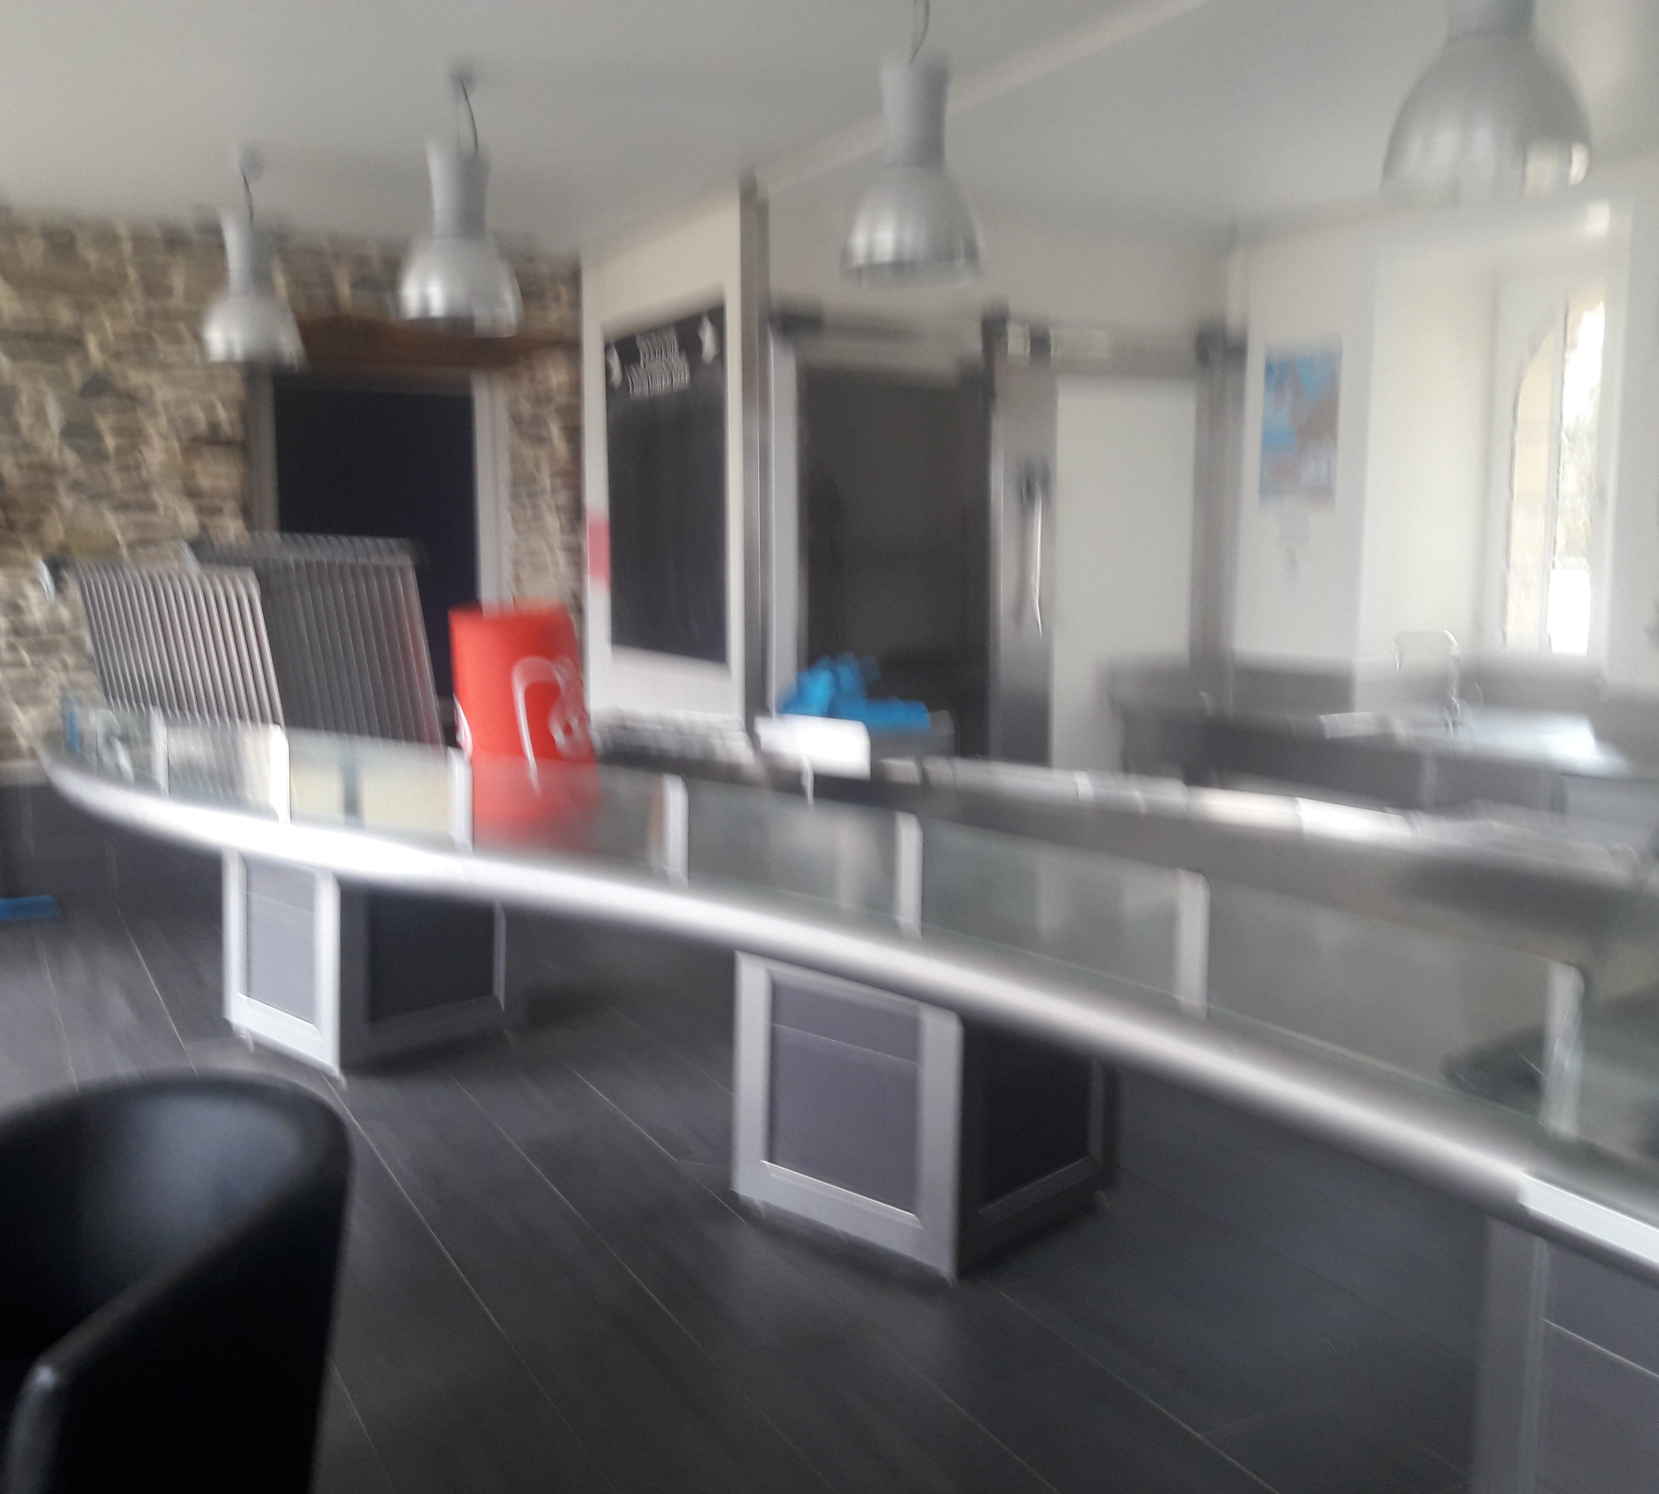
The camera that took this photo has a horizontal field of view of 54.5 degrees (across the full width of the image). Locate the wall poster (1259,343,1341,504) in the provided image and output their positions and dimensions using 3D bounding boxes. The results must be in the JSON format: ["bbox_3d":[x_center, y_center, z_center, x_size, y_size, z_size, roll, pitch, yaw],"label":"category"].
[{"bbox_3d":[1.823,-1.249,6.241,0.020,0.595,0.400,-5,9,-28],"label":"wall poster"}]

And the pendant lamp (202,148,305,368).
[{"bbox_3d":[-1.841,-1.566,5.158,0.315,0.630,0.315,-5,9,-28],"label":"pendant lamp"}]

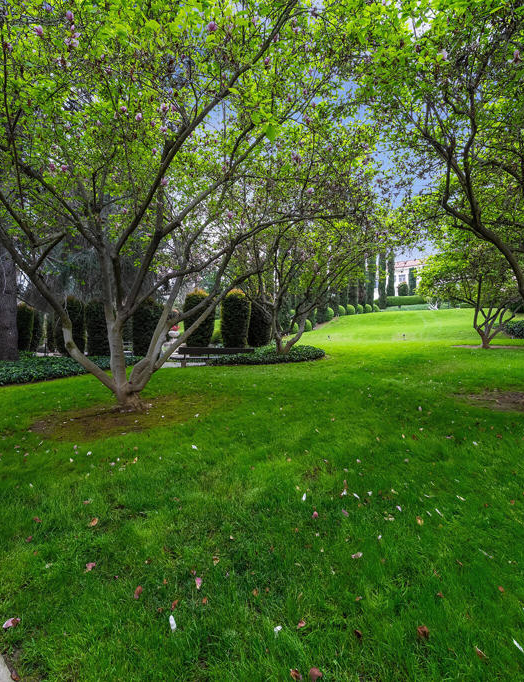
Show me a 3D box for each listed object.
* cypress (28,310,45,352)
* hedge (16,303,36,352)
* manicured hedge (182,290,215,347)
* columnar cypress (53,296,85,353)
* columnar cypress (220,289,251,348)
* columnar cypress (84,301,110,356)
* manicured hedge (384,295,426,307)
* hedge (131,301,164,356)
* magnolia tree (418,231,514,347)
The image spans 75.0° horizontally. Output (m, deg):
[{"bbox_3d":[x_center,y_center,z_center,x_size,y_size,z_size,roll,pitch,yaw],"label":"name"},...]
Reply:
[{"bbox_3d":[-18.175,-0.766,27.500,1.300,3.400,1.300,0,0,-33],"label":"cypress"},{"bbox_3d":[-13.631,-0.743,19.500,1.450,2.900,1.450,0,0,0],"label":"hedge"},{"bbox_3d":[-3.536,-1.114,19.000,1.720,3.600,1.720,0,0,-11],"label":"manicured hedge"},{"bbox_3d":[-12.477,-0.999,22.000,1.750,3.650,1.750,0,0,-30],"label":"columnar cypress"},{"bbox_3d":[-1.476,-1.114,19.000,1.680,3.600,1.680,0,0,-4],"label":"columnar cypress"},{"bbox_3d":[-8.695,-0.720,18.200,1.450,2.900,1.450,0,0,0],"label":"columnar cypress"},{"bbox_3d":[19.212,-5.460,46.000,6.500,1.500,1.400,0,0,17],"label":"manicured hedge"},{"bbox_3d":[-5.655,-0.673,17.000,1.500,2.900,1.500,0,0,0],"label":"hedge"},{"bbox_3d":[10.787,-2.666,17.000,6.200,6.100,6.000,0,0,0],"label":"magnolia tree"}]

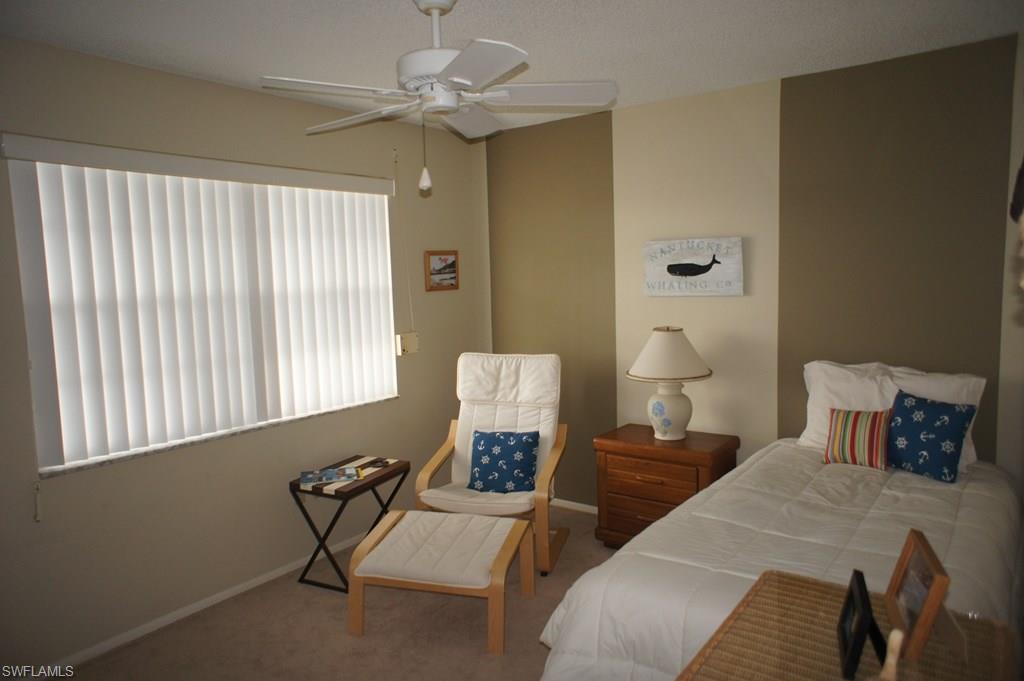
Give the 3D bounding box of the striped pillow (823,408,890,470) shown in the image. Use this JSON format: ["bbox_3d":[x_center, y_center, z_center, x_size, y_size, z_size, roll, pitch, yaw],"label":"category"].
[{"bbox_3d":[1.490,0.416,2.934,0.255,0.265,0.100,3,-13,36],"label":"striped pillow"}]

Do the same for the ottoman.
[{"bbox_3d":[-0.292,1.020,3.026,0.685,0.395,0.540,0,6,16],"label":"ottoman"}]

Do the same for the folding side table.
[{"bbox_3d":[-0.807,0.927,3.515,0.370,0.510,0.535,1,6,26],"label":"folding side table"}]

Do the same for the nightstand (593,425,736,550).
[{"bbox_3d":[0.828,0.820,3.676,0.635,0.603,0.428,3,7,36],"label":"nightstand"}]

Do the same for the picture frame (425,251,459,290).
[{"bbox_3d":[-0.448,-0.442,4.339,0.022,0.248,0.308,3,7,36],"label":"picture frame"}]

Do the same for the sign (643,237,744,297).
[{"bbox_3d":[0.976,-0.394,3.707,0.555,0.308,0.024,3,7,36],"label":"sign"}]

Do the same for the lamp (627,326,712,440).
[{"bbox_3d":[0.841,0.225,3.623,0.455,0.593,0.455,3,7,36],"label":"lamp"}]

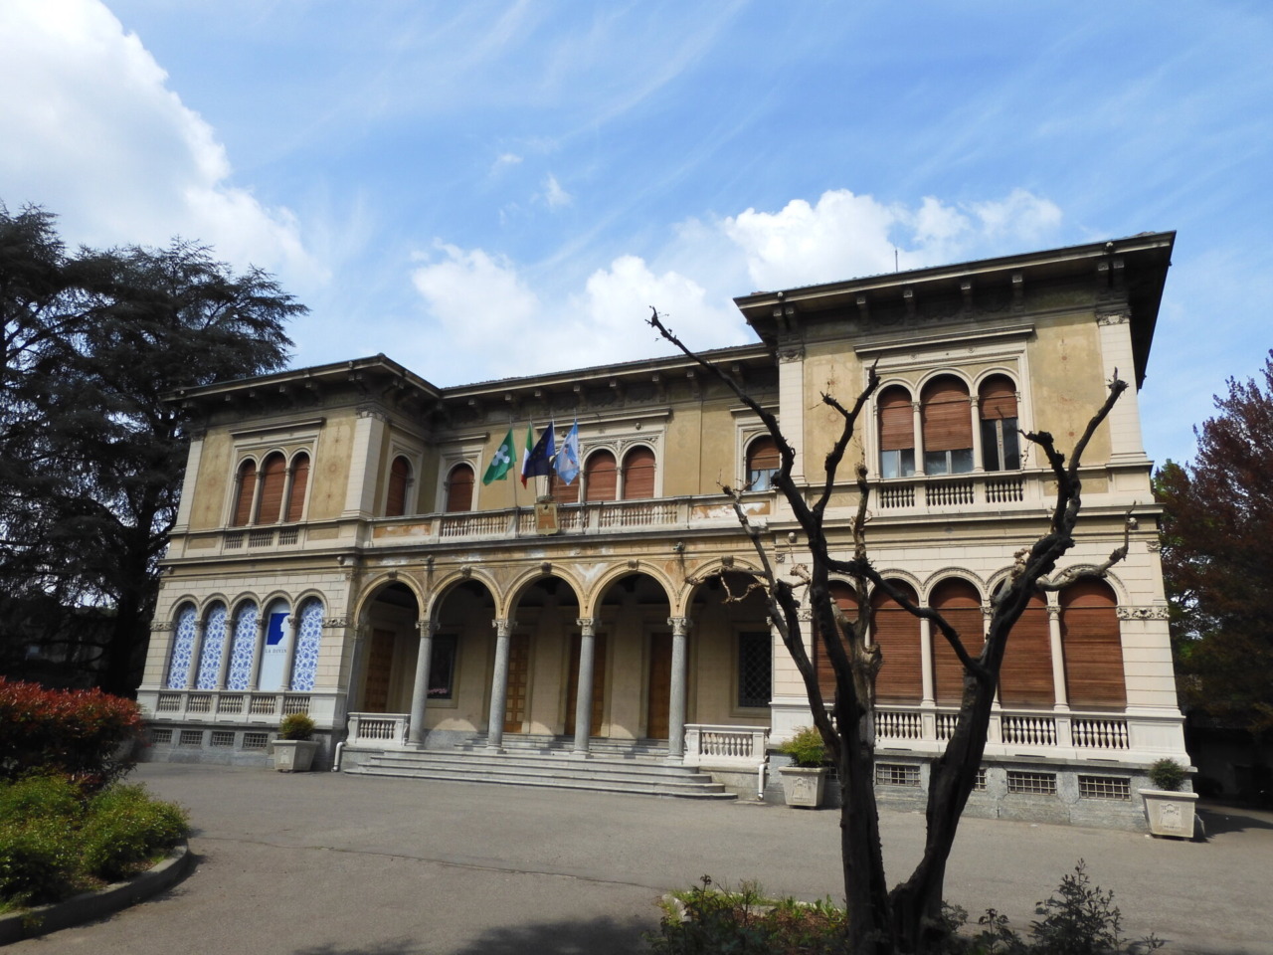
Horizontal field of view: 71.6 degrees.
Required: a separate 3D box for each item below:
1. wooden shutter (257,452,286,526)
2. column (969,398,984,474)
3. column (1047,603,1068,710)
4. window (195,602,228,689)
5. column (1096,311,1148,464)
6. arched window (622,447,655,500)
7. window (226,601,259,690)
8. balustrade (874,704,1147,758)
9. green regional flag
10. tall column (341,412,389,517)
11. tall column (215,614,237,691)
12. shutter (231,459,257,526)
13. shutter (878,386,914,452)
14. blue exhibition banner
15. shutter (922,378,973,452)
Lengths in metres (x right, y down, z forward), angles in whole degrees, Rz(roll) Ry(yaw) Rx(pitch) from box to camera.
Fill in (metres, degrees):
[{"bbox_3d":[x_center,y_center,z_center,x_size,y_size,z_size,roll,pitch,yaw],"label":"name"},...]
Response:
[{"bbox_3d":[-11.297,0.320,27.699,0.960,2.250,0.100,-5,-17,23],"label":"wooden shutter"},{"bbox_3d":[7.346,-0.933,19.070,0.242,1.727,0.242,-4,-16,23],"label":"column"},{"bbox_3d":[8.290,3.527,17.372,0.283,2.081,0.283,-4,-16,23],"label":"column"},{"bbox_3d":[-12.883,5.083,26.901,0.960,2.687,0.180,-4,-17,23],"label":"window"},{"bbox_3d":[10.004,-1.860,18.272,0.657,3.363,0.505,-4,-16,23],"label":"column"},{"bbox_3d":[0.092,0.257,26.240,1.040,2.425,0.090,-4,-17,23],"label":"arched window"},{"bbox_3d":[-11.739,4.985,26.414,0.960,2.667,0.180,-4,-17,23],"label":"window"},{"bbox_3d":[7.151,4.981,17.332,4.957,0.824,0.320,-5,-17,23],"label":"balustrade"},{"bbox_3d":[-3.580,-0.583,23.188,0.909,1.515,0.303,-4,-16,23],"label":"green regional flag"},{"bbox_3d":[-8.128,-0.418,26.468,0.620,3.350,0.620,-5,-17,23],"label":"tall column"},{"bbox_3d":[-12.002,5.153,25.842,0.303,2.111,0.303,-4,-16,23],"label":"tall column"},{"bbox_3d":[-12.362,0.486,27.974,0.772,2.188,0.180,-4,-17,23],"label":"shutter"},{"bbox_3d":[5.900,-1.350,20.085,0.775,1.513,0.098,-5,-17,23],"label":"shutter"},{"bbox_3d":[-10.560,5.004,25.912,0.970,2.465,0.060,-4,-17,23],"label":"blue exhibition banner"},{"bbox_3d":[6.913,-1.409,19.649,1.015,1.685,0.098,-5,-17,23],"label":"shutter"}]

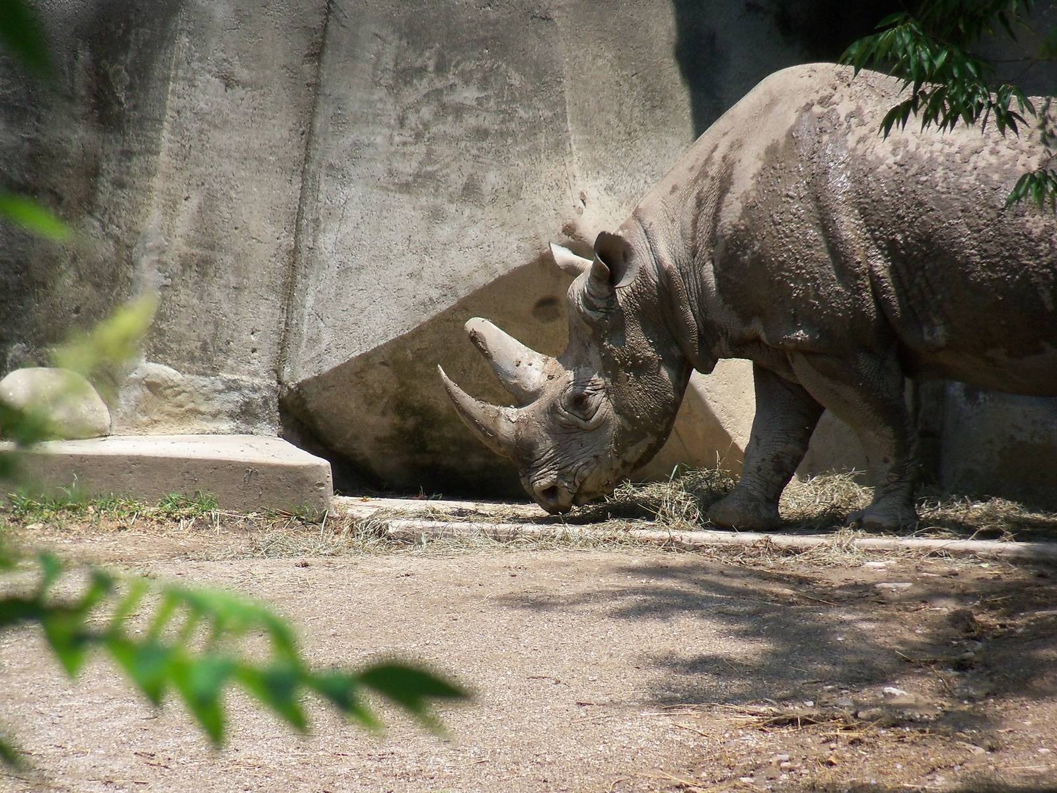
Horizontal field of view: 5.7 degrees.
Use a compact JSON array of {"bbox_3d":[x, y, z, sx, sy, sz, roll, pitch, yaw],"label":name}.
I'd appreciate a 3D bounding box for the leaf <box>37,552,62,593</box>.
[{"bbox_3d":[-0.381,0.140,8.500,0.021,0.033,0.025,0,7,0],"label":"leaf"}]

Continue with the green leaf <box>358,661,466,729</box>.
[{"bbox_3d":[-0.093,0.238,8.500,0.087,0.052,0.045,0,7,0],"label":"green leaf"}]

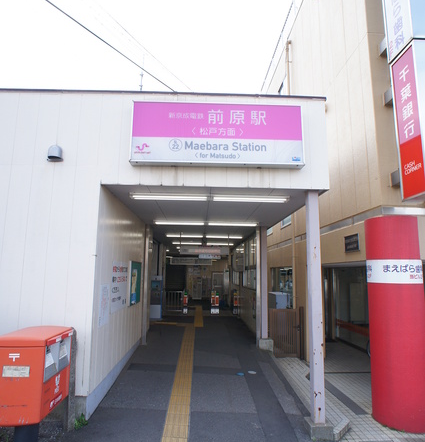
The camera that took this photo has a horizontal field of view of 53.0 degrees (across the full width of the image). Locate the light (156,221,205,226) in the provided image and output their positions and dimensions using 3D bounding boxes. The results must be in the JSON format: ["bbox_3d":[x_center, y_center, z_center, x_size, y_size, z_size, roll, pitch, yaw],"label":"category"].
[{"bbox_3d":[-0.753,0.062,9.720,1.140,0.080,0.120,1,-7,-2],"label":"light"}]

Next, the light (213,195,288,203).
[{"bbox_3d":[0.569,-0.326,6.460,1.150,0.080,0.120,1,-7,-2],"label":"light"}]

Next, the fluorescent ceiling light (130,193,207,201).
[{"bbox_3d":[-0.663,-0.354,6.420,1.150,0.080,0.120,1,-7,-2],"label":"fluorescent ceiling light"}]

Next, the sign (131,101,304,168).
[{"bbox_3d":[0.062,-1.131,5.699,2.260,0.820,0.240,1,-7,-2],"label":"sign"}]

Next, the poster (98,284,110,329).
[{"bbox_3d":[-1.579,1.242,6.240,0.020,0.600,0.520,1,-7,-2],"label":"poster"}]

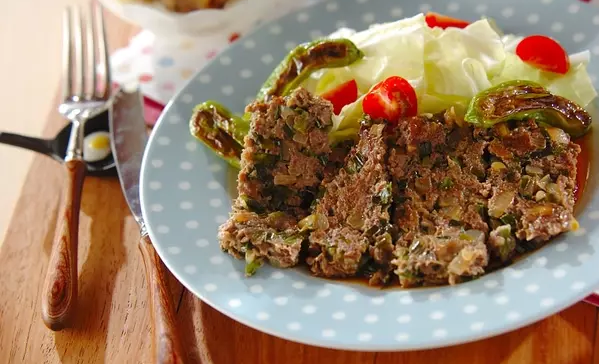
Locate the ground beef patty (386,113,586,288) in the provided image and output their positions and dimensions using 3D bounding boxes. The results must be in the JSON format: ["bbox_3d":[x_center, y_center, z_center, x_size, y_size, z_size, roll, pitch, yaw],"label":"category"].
[{"bbox_3d":[0.078,0.008,0.850,0.078,0.031,0.068,-6,42,6],"label":"ground beef patty"}]

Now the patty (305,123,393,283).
[{"bbox_3d":[0.021,0.009,0.860,0.037,0.032,0.068,-6,42,6],"label":"patty"}]

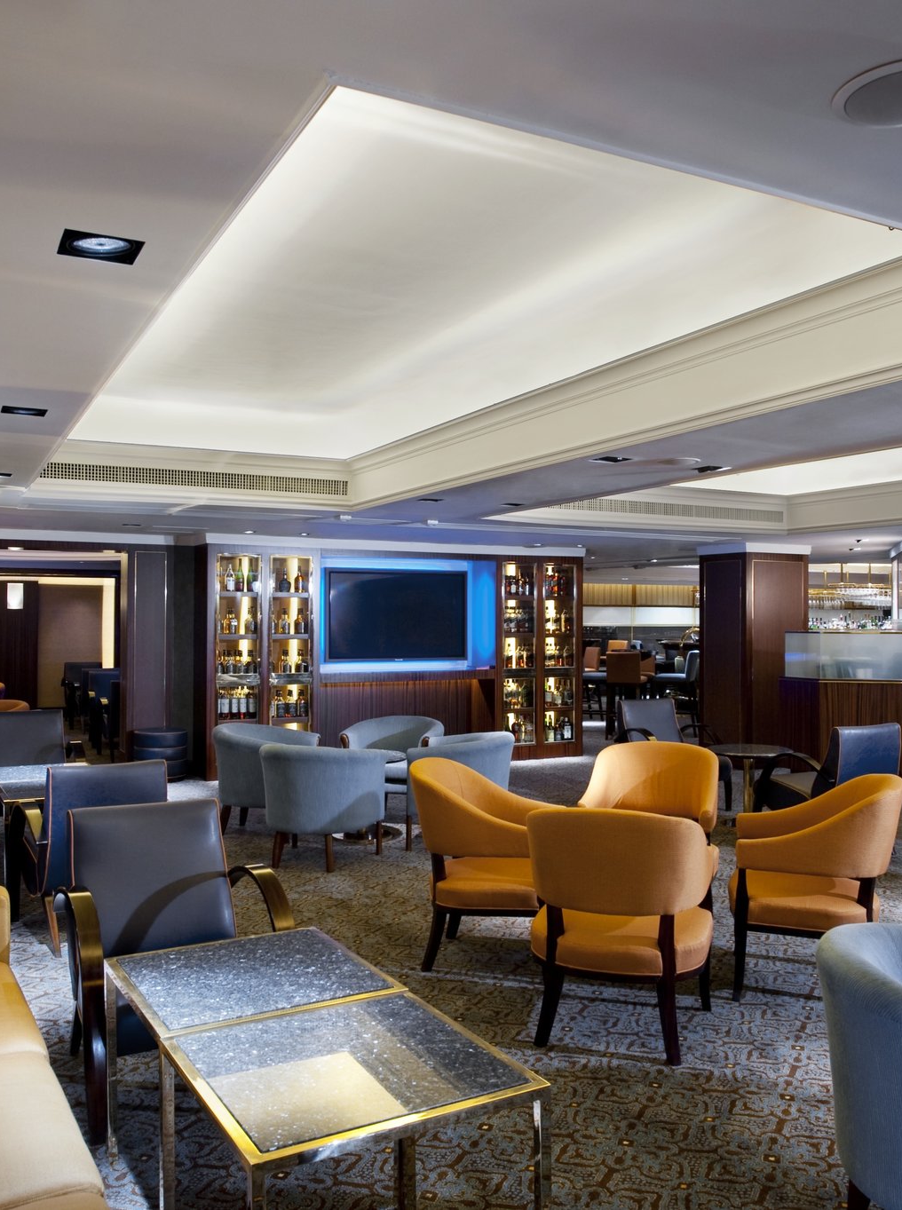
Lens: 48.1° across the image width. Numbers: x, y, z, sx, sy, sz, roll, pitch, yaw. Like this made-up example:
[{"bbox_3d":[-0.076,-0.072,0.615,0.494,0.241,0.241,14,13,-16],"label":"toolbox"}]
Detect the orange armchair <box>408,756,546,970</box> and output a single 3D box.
[{"bbox_3d":[0.217,1.098,4.318,0.643,0.842,0.612,0,-1,15],"label":"orange armchair"}]

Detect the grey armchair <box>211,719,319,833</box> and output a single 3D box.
[{"bbox_3d":[-1.311,1.189,6.930,0.653,0.694,0.694,0,-1,17],"label":"grey armchair"}]

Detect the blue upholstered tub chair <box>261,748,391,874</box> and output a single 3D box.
[{"bbox_3d":[-0.782,1.194,6.138,0.720,0.731,0.690,0,-1,17],"label":"blue upholstered tub chair"}]

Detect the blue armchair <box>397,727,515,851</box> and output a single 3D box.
[{"bbox_3d":[0.098,1.191,6.614,0.653,0.694,0.694,0,-1,13],"label":"blue armchair"}]

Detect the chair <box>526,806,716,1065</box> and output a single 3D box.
[{"bbox_3d":[0.641,1.096,3.675,0.612,0.837,0.643,0,-1,17],"label":"chair"}]

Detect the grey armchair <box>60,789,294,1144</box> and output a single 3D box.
[{"bbox_3d":[-0.876,1.097,3.182,0.602,0.817,0.755,0,-1,-27],"label":"grey armchair"}]

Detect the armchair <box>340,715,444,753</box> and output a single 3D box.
[{"bbox_3d":[-0.430,1.208,7.519,0.720,0.731,0.690,0,-1,16],"label":"armchair"}]

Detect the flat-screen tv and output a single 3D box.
[{"bbox_3d":[-0.556,0.114,10.401,1.615,0.937,0.100,0,-1,-28],"label":"flat-screen tv"}]

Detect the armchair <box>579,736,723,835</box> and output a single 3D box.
[{"bbox_3d":[0.979,1.124,4.906,0.630,0.852,0.660,0,-1,17],"label":"armchair"}]

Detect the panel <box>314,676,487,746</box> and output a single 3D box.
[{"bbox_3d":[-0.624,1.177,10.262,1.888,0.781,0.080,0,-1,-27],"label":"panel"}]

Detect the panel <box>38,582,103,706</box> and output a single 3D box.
[{"bbox_3d":[-5.771,0.640,15.396,0.949,1.868,0.060,0,-1,-27],"label":"panel"}]

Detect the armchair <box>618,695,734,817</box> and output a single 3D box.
[{"bbox_3d":[1.723,1.156,7.819,0.645,0.848,0.735,0,-1,-29],"label":"armchair"}]

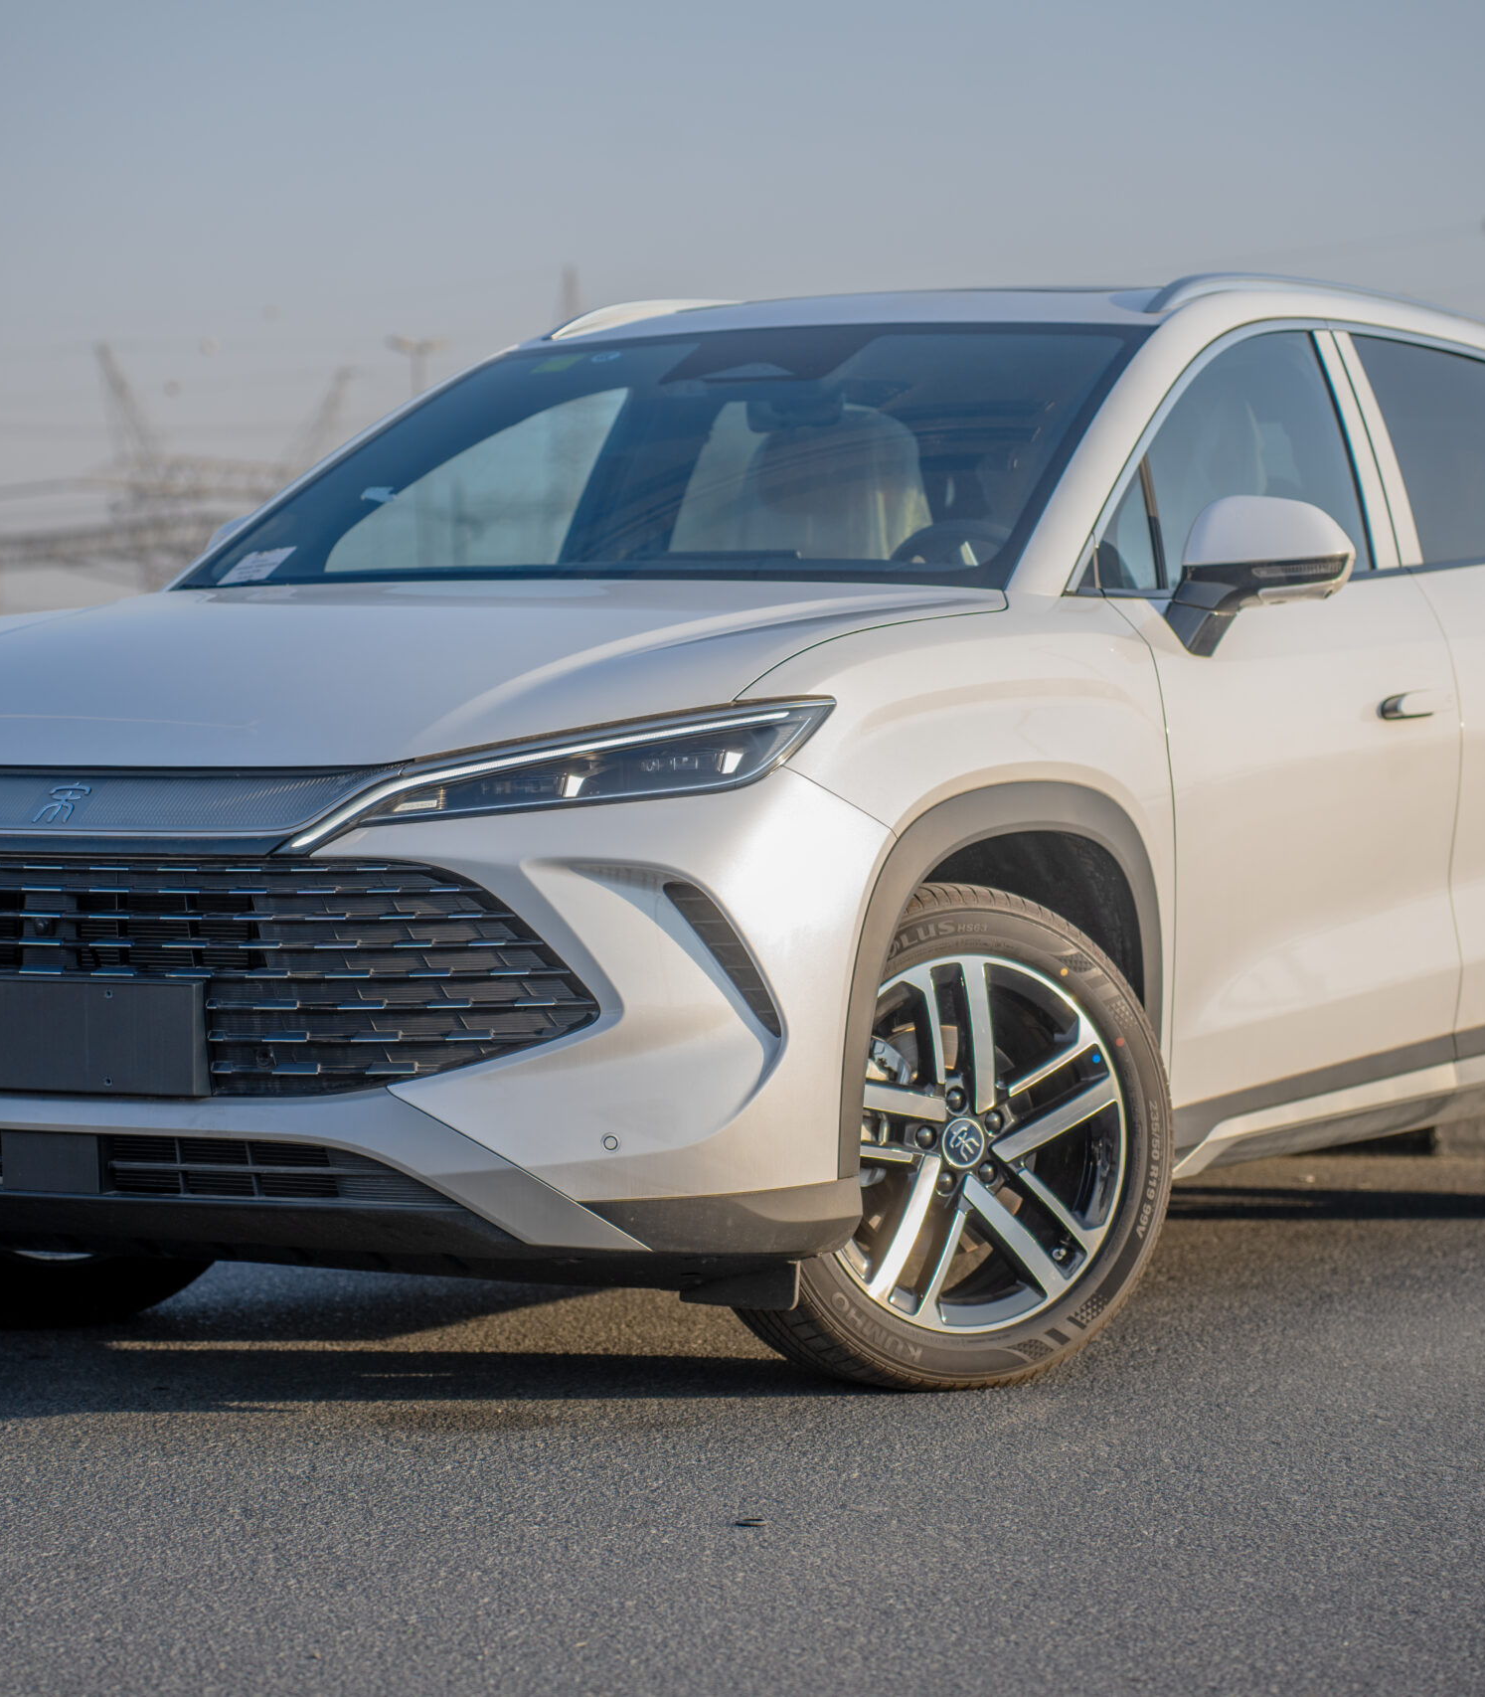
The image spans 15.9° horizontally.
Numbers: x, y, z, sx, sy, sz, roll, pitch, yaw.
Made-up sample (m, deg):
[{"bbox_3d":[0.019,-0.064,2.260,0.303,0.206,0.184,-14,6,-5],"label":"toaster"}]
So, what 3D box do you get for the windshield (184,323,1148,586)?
[{"bbox_3d":[-0.089,-0.613,8.252,1.470,0.150,0.940,1,32,31],"label":"windshield"}]

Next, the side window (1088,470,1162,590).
[{"bbox_3d":[0.561,-0.487,8.005,0.040,0.233,0.396,-30,-14,29],"label":"side window"}]

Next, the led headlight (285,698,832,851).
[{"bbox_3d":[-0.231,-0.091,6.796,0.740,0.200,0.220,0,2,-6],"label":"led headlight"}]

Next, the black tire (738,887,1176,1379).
[{"bbox_3d":[0.267,0.409,7.501,0.715,0.710,0.240,-2,2,-34],"label":"black tire"}]

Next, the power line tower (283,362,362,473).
[{"bbox_3d":[-32.027,-22.410,400.000,6.500,28.000,6.500,-1,1,0],"label":"power line tower"}]

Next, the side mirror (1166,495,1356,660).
[{"bbox_3d":[0.755,-0.397,7.759,0.250,0.235,0.200,1,2,31],"label":"side mirror"}]

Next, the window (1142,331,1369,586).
[{"bbox_3d":[0.801,-0.633,8.515,0.060,0.499,0.940,-30,-14,29],"label":"window"}]

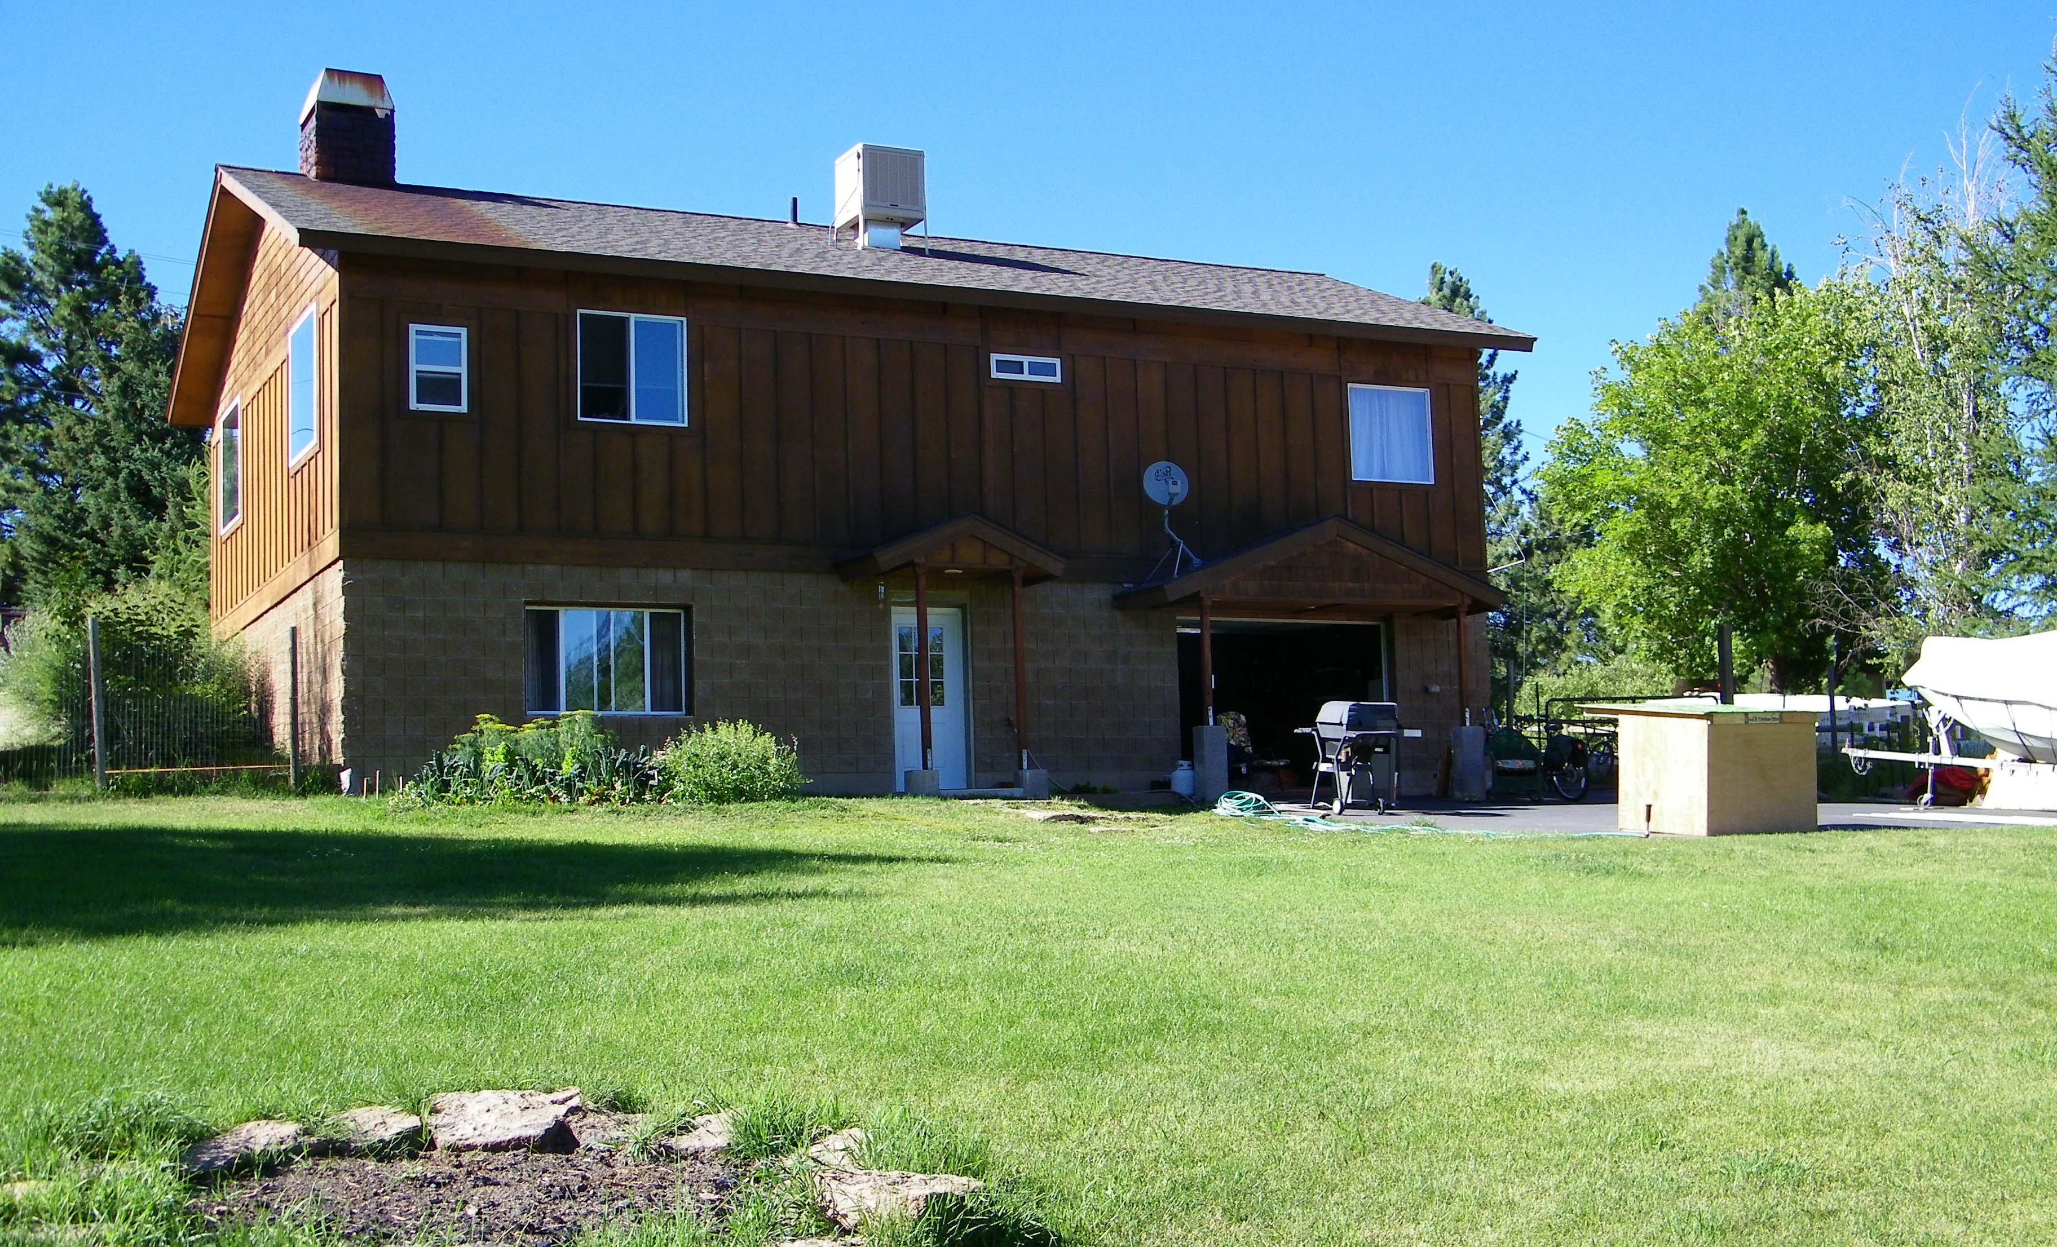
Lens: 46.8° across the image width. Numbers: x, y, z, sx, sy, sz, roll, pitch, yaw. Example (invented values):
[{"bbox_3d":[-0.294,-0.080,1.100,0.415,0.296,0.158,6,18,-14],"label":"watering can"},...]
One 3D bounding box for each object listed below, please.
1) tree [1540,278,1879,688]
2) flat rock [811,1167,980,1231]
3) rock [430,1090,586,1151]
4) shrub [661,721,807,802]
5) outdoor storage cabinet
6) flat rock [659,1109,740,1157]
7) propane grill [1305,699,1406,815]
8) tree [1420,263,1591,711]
[{"bbox_3d":[12.915,-2.267,45.000,6.400,8.800,6.200,-3,-6,16],"label":"tree"},{"bbox_3d":[-0.350,1.538,6.352,0.460,0.130,0.300,0,-3,-3],"label":"flat rock"},{"bbox_3d":[-1.600,1.516,7.247,0.470,0.140,0.400,1,-3,-12],"label":"rock"},{"bbox_3d":[-3.079,1.436,24.550,1.450,0.850,1.300,-1,-6,-7],"label":"shrub"},{"bbox_3d":[6.923,1.504,24.446,1.720,1.240,1.550,2,-1,-36],"label":"outdoor storage cabinet"},{"bbox_3d":[-1.002,1.540,7.197,0.290,0.100,0.240,0,-3,-8],"label":"flat rock"},{"bbox_3d":[3.414,1.397,24.750,1.000,1.140,0.600,2,-6,-29],"label":"propane grill"},{"bbox_3d":[10.241,-2.741,51.000,3.800,9.900,3.800,-3,-6,11],"label":"tree"}]

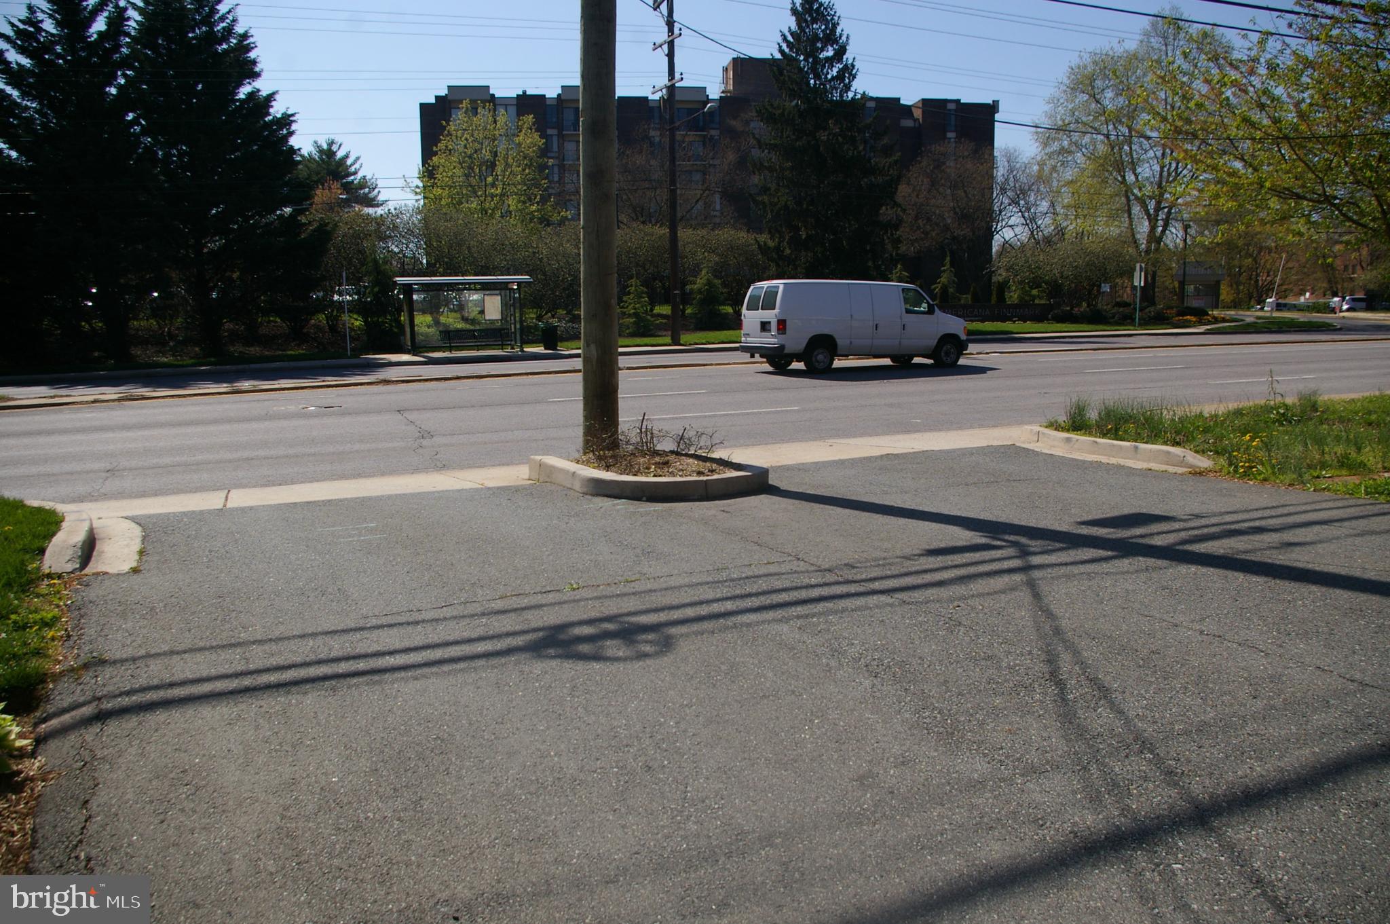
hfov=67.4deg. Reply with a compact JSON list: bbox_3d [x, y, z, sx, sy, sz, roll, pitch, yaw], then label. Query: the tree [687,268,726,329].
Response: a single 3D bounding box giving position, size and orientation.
[{"bbox_3d":[0.460,-6.475,41.499,1.550,2.581,1.550,-1,9,0],"label":"tree"}]

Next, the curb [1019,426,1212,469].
[{"bbox_3d":[4.303,-0.190,10.964,0.480,0.180,2.600,-5,9,-24],"label":"curb"}]

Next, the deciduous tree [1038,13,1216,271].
[{"bbox_3d":[24.771,-17.124,60.167,10.600,16.798,10.600,-1,9,0],"label":"deciduous tree"}]

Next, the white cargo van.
[{"bbox_3d":[3.910,-3.267,24.959,5.400,2.110,2.020,-5,9,-24],"label":"white cargo van"}]

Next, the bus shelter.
[{"bbox_3d":[-7.470,-4.718,33.541,4.250,2.420,1.800,-5,10,-26],"label":"bus shelter"}]

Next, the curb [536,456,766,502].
[{"bbox_3d":[-0.390,0.112,9.361,1.750,0.190,1.800,-5,9,-24],"label":"curb"}]

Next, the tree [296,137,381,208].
[{"bbox_3d":[-22.897,-14.613,66.516,6.600,11.822,6.600,-1,9,0],"label":"tree"}]

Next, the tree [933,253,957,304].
[{"bbox_3d":[12.082,-8.464,50.325,1.250,3.161,1.250,-1,9,0],"label":"tree"}]

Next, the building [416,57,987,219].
[{"bbox_3d":[1.008,-27.432,105.751,53.100,24.392,20.000,-2,9,-7],"label":"building"}]

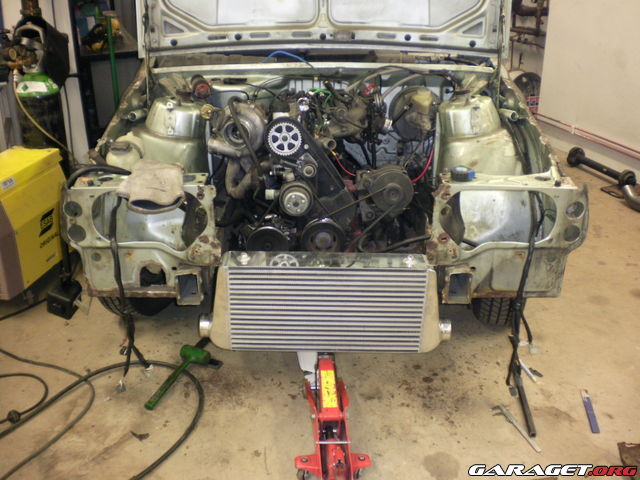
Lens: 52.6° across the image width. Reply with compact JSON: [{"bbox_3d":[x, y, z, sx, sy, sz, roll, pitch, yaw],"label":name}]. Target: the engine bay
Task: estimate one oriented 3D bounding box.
[{"bbox_3d":[-0.020,-0.300,2.360,1.330,0.520,0.880,0,23,0],"label":"engine bay"}]

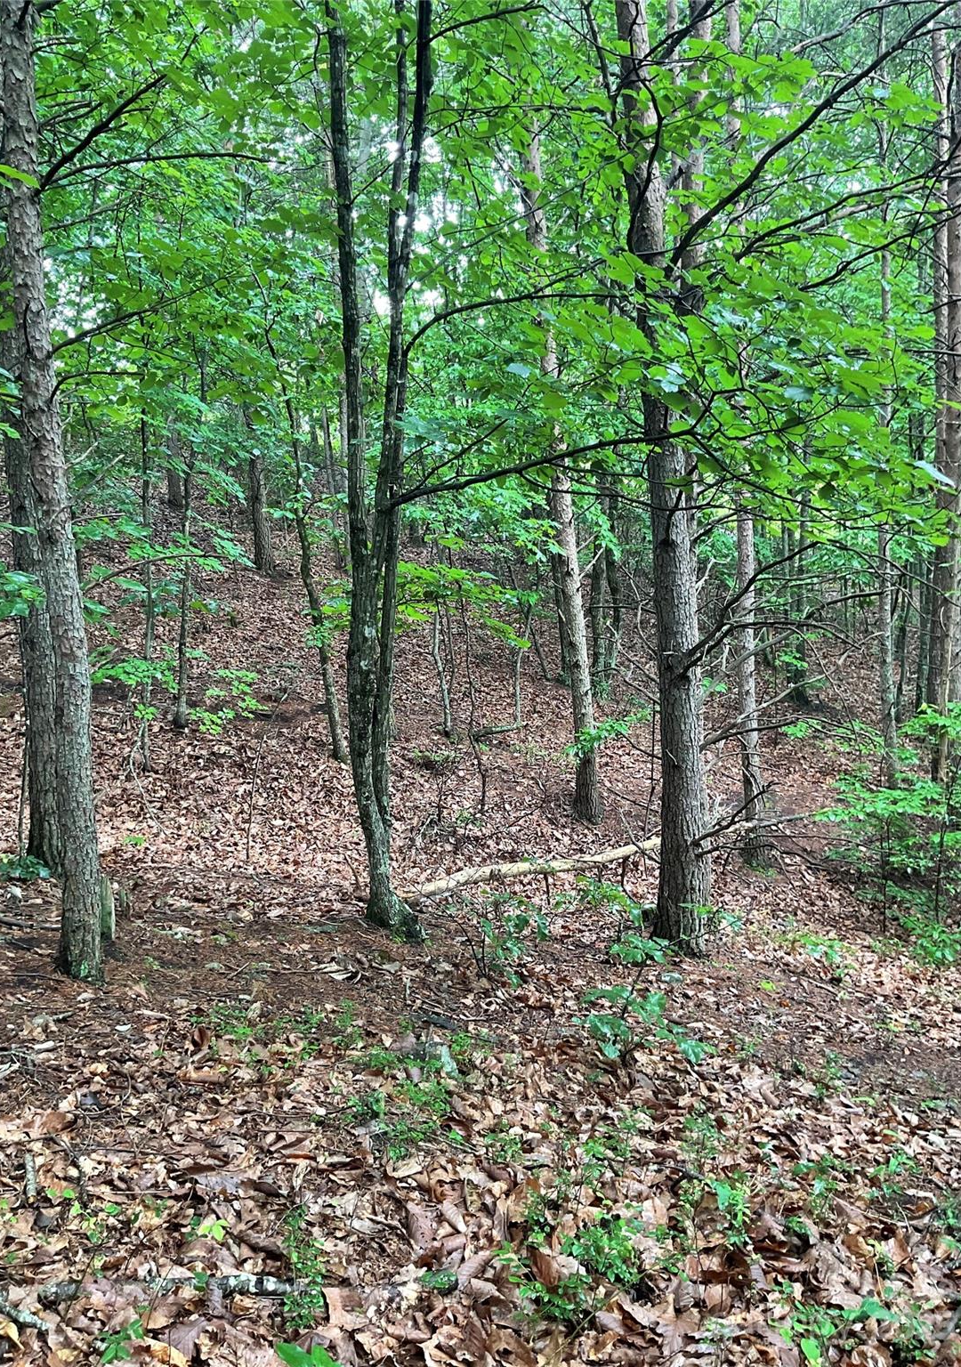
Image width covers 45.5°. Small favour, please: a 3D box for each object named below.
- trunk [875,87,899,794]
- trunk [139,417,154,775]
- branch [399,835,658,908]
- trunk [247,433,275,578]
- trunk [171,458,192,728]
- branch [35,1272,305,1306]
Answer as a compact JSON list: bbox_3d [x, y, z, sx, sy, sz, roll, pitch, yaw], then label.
[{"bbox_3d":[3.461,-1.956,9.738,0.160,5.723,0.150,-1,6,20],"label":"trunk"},{"bbox_3d":[-2.678,-0.690,9.173,0.090,2.841,0.090,1,5,0],"label":"trunk"},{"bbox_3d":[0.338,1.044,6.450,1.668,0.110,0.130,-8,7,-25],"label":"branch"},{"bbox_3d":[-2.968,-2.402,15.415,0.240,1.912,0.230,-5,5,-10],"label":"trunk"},{"bbox_3d":[-2.647,-0.776,10.193,0.110,2.400,0.110,1,5,-15],"label":"trunk"},{"bbox_3d":[-0.657,1.302,2.460,0.591,0.050,0.060,-2,5,2],"label":"branch"}]

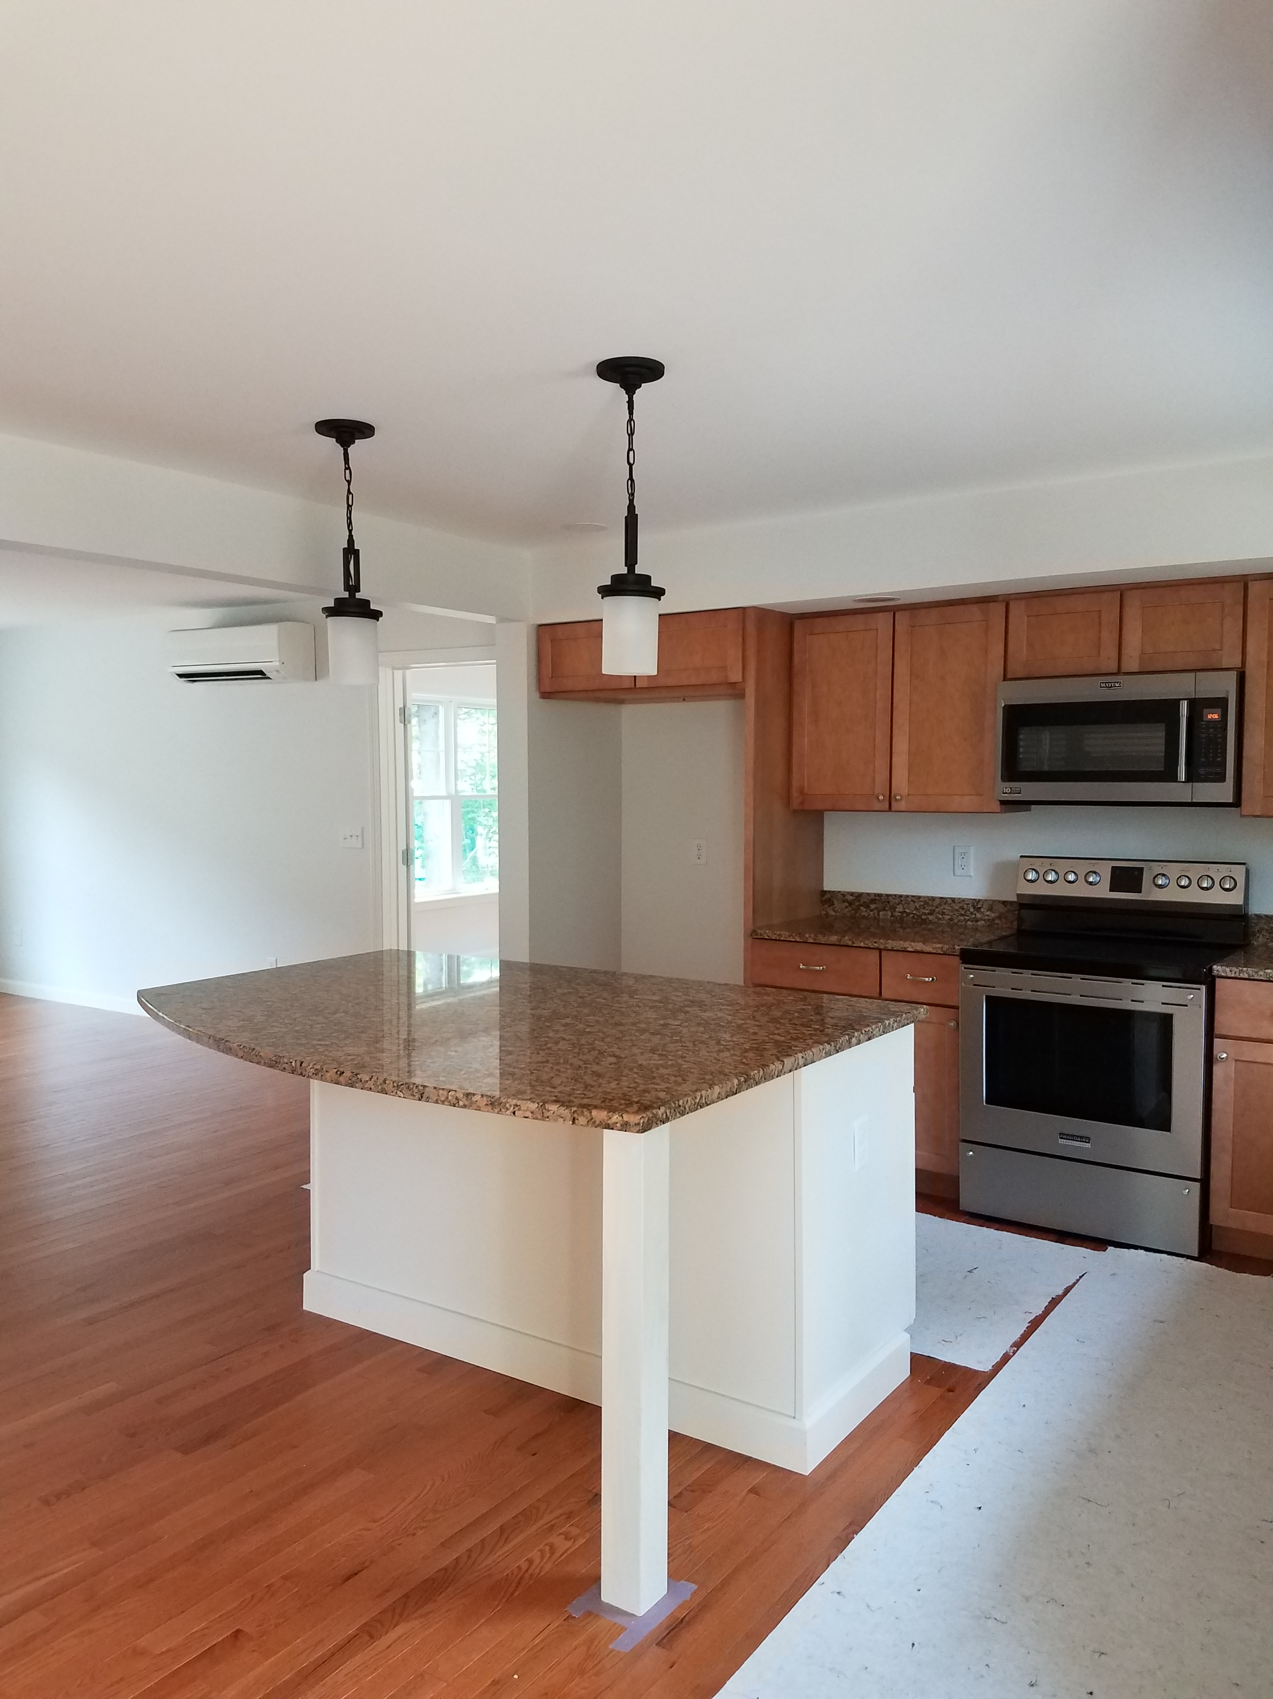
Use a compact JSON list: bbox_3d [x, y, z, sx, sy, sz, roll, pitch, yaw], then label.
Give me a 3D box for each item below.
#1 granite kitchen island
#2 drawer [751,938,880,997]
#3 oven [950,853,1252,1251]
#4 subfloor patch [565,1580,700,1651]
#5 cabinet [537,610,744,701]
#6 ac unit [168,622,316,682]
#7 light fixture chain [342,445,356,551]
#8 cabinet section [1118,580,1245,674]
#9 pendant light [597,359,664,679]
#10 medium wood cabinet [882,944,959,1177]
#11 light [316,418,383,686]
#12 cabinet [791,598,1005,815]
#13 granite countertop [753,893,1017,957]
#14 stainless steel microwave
[{"bbox_3d":[-0.422,0.849,3.321,1.995,0.900,1.405,2,3,34],"label":"granite kitchen island"},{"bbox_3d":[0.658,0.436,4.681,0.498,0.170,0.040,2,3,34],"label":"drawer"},{"bbox_3d":[1.593,0.652,4.352,0.756,1.209,0.676,2,3,34],"label":"oven"},{"bbox_3d":[-0.012,1.338,2.273,0.163,0.010,0.233,2,3,34],"label":"subfloor patch"},{"bbox_3d":[0.169,-0.779,5.314,0.983,0.309,0.620,2,3,34],"label":"cabinet"},{"bbox_3d":[-2.215,-1.083,7.154,0.930,0.305,0.248,2,3,34],"label":"ac unit"},{"bbox_3d":[-0.781,-0.960,3.473,0.028,0.283,0.024,2,3,34],"label":"light fixture chain"},{"bbox_3d":[1.796,-0.725,4.208,0.372,0.267,0.022,2,3,34],"label":"cabinet section"},{"bbox_3d":[-0.013,-0.768,2.966,0.156,0.720,0.156,0,3,0],"label":"pendant light"},{"bbox_3d":[1.171,0.731,4.689,0.315,0.770,0.625,2,3,34],"label":"medium wood cabinet"},{"bbox_3d":[-0.811,-0.817,3.571,0.166,0.715,0.166,0,3,0],"label":"light"},{"bbox_3d":[1.048,-0.526,4.906,0.843,0.770,0.328,2,3,34],"label":"cabinet"},{"bbox_3d":[0.953,0.268,4.825,0.826,0.139,0.634,2,3,34],"label":"granite countertop"},{"bbox_3d":[1.698,-0.369,4.430,0.761,0.424,0.414,2,3,34],"label":"stainless steel microwave"}]

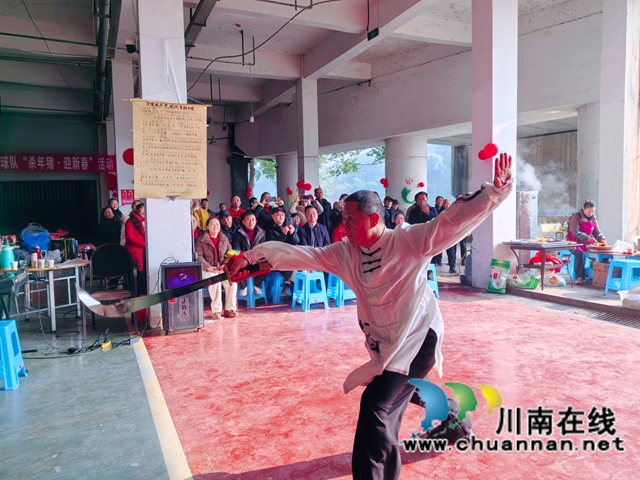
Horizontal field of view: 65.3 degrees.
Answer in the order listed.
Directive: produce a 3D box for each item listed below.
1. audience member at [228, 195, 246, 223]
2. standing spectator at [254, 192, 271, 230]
[{"bbox_3d":[-1.587,-0.036,9.600,0.480,1.650,0.330,-2,3,-12],"label":"audience member"},{"bbox_3d":[-0.940,-0.010,8.614,0.540,1.580,0.420,-2,3,-8],"label":"standing spectator"}]

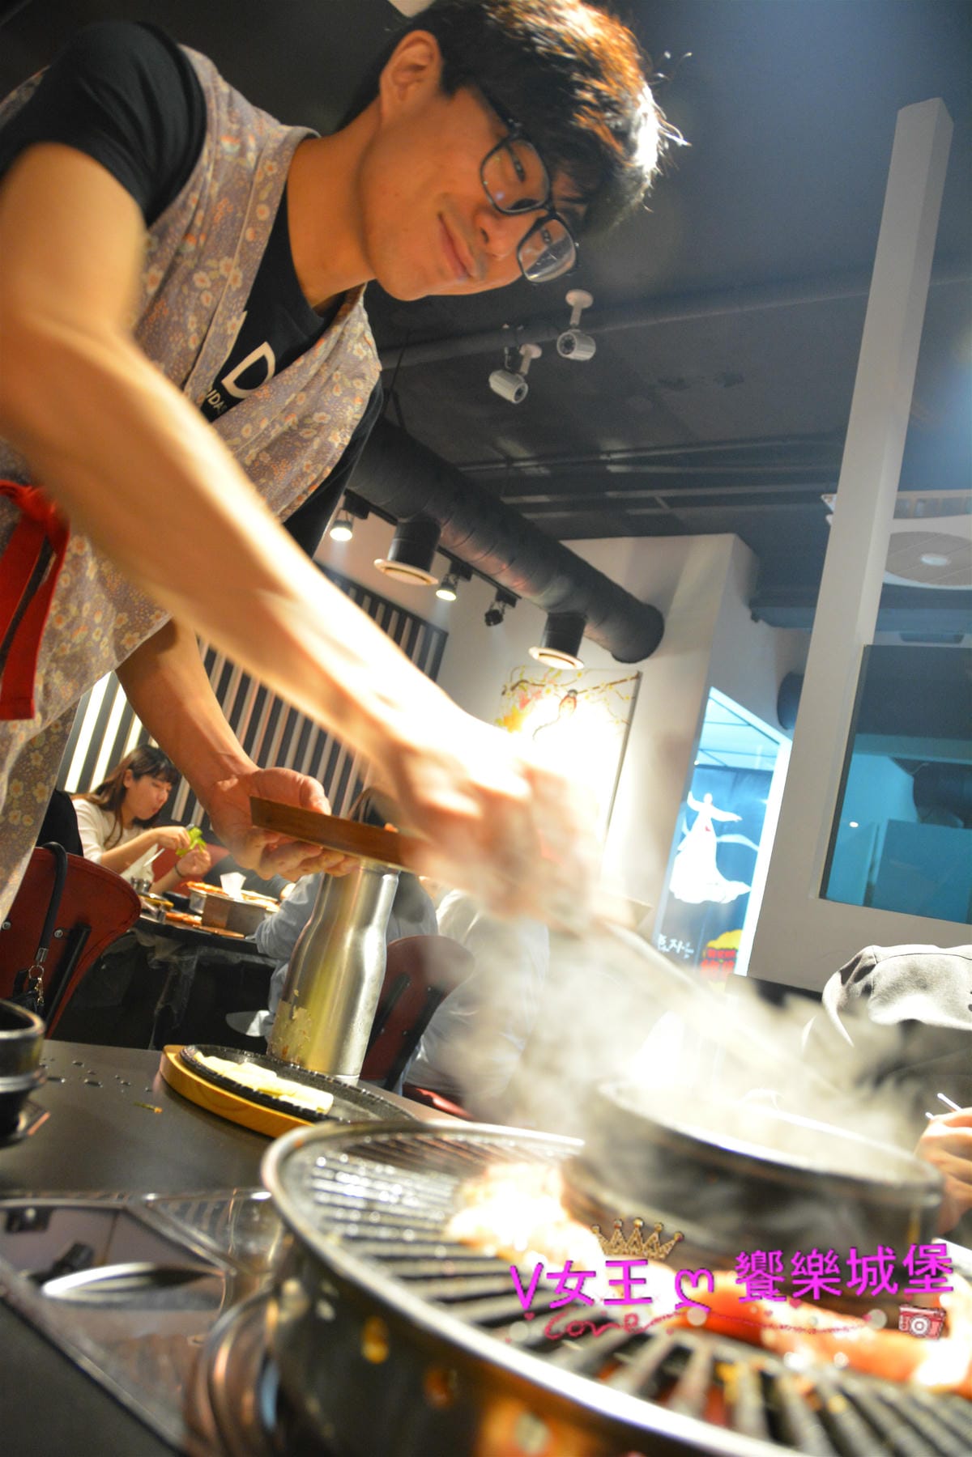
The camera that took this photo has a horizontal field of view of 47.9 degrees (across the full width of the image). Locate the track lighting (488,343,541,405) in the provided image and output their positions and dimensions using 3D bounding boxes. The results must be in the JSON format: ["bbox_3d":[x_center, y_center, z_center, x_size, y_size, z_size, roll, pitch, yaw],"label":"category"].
[{"bbox_3d":[0.098,-1.197,3.700,0.130,0.178,0.080,10,-10,18],"label":"track lighting"}]

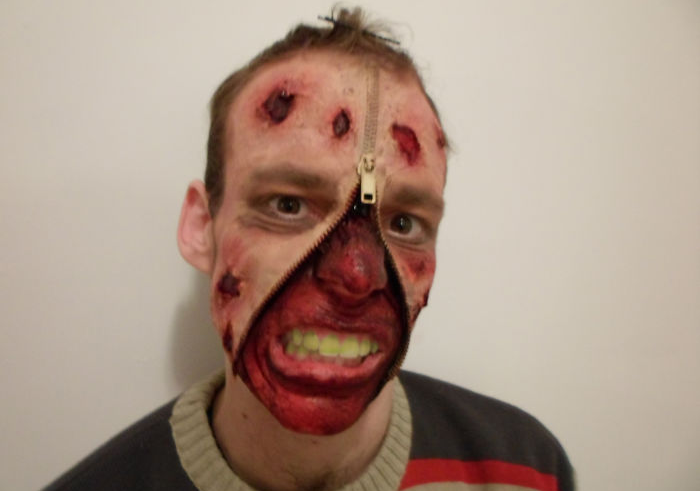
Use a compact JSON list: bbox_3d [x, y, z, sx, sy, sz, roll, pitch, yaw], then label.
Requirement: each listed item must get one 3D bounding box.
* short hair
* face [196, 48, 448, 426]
[{"bbox_3d":[-0.016,-0.070,0.384,0.168,0.164,0.189,9,-5,-15],"label":"short hair"},{"bbox_3d":[-0.008,-0.003,0.318,0.153,0.211,0.121,9,-5,-15],"label":"face"}]

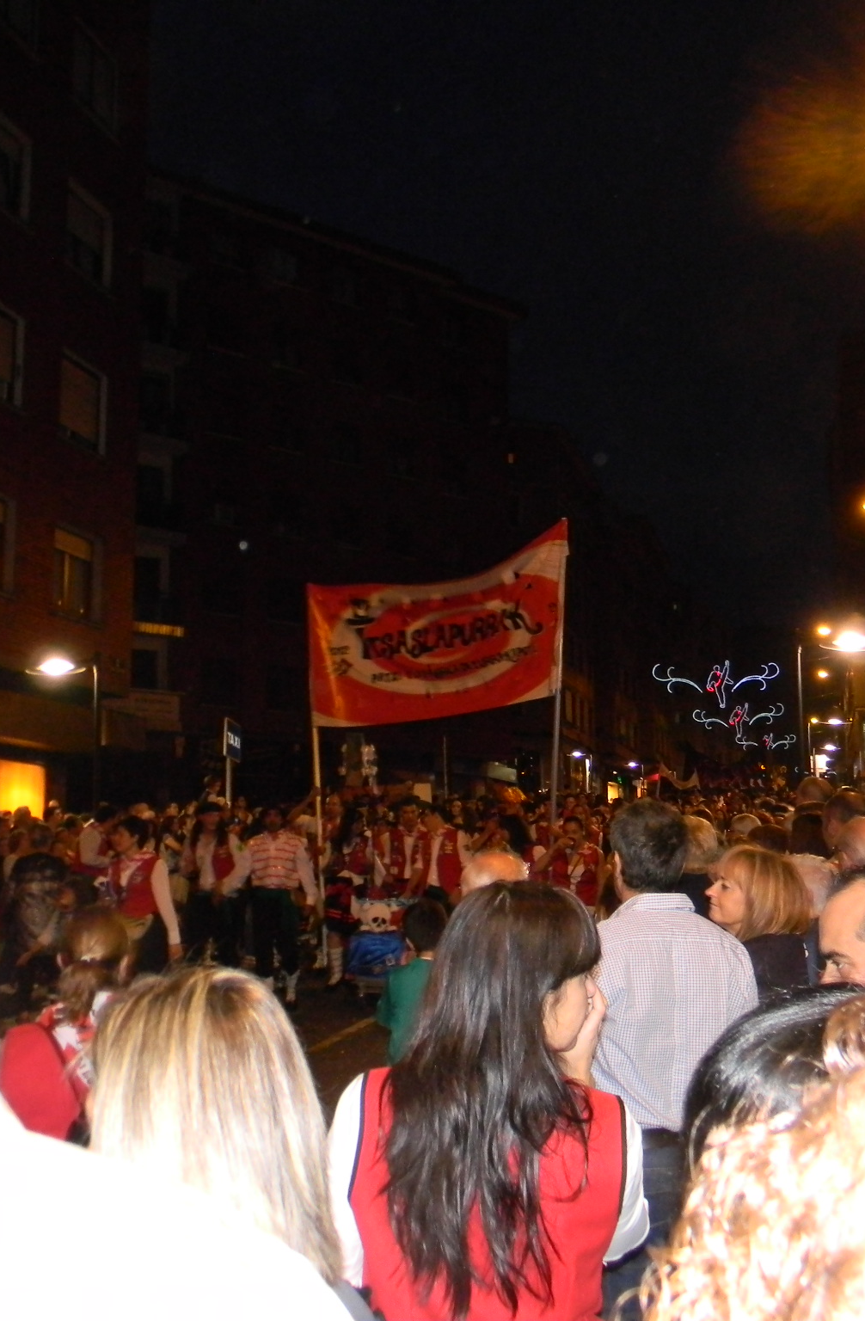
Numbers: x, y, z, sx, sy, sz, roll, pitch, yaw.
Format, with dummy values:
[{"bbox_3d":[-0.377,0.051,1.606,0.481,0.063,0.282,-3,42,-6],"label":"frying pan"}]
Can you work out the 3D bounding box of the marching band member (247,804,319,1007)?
[{"bbox_3d":[-1.351,2.149,12.513,0.660,1.740,0.360,0,-8,0],"label":"marching band member"}]

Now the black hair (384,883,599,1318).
[{"bbox_3d":[0.078,0.560,1.850,0.230,0.520,0.220,-6,-10,37],"label":"black hair"}]

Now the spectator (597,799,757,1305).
[{"bbox_3d":[0.550,1.172,3.282,0.460,1.700,0.300,-1,-8,5],"label":"spectator"}]

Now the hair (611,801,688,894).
[{"bbox_3d":[0.486,0.417,3.186,0.170,0.215,0.200,3,-8,-18],"label":"hair"}]

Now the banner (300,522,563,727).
[{"bbox_3d":[0.051,-0.325,13.200,2.380,1.850,0.250,-2,-8,14],"label":"banner"}]

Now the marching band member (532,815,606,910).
[{"bbox_3d":[1.274,2.190,12.891,0.580,1.570,0.400,-2,-8,11],"label":"marching band member"}]

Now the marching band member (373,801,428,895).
[{"bbox_3d":[-0.273,2.136,12.883,0.520,1.740,0.350,-1,-8,10],"label":"marching band member"}]

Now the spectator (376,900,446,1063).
[{"bbox_3d":[-0.024,1.499,5.013,0.380,1.300,0.260,2,-8,-15],"label":"spectator"}]

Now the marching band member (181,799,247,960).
[{"bbox_3d":[-1.956,2.079,12.584,0.560,1.660,0.360,-2,-8,11],"label":"marching band member"}]

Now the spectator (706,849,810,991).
[{"bbox_3d":[0.880,1.296,3.692,0.300,1.620,0.450,-6,-10,40],"label":"spectator"}]

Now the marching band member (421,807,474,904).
[{"bbox_3d":[0.130,2.109,12.685,0.520,1.650,0.360,-4,-9,24],"label":"marching band member"}]

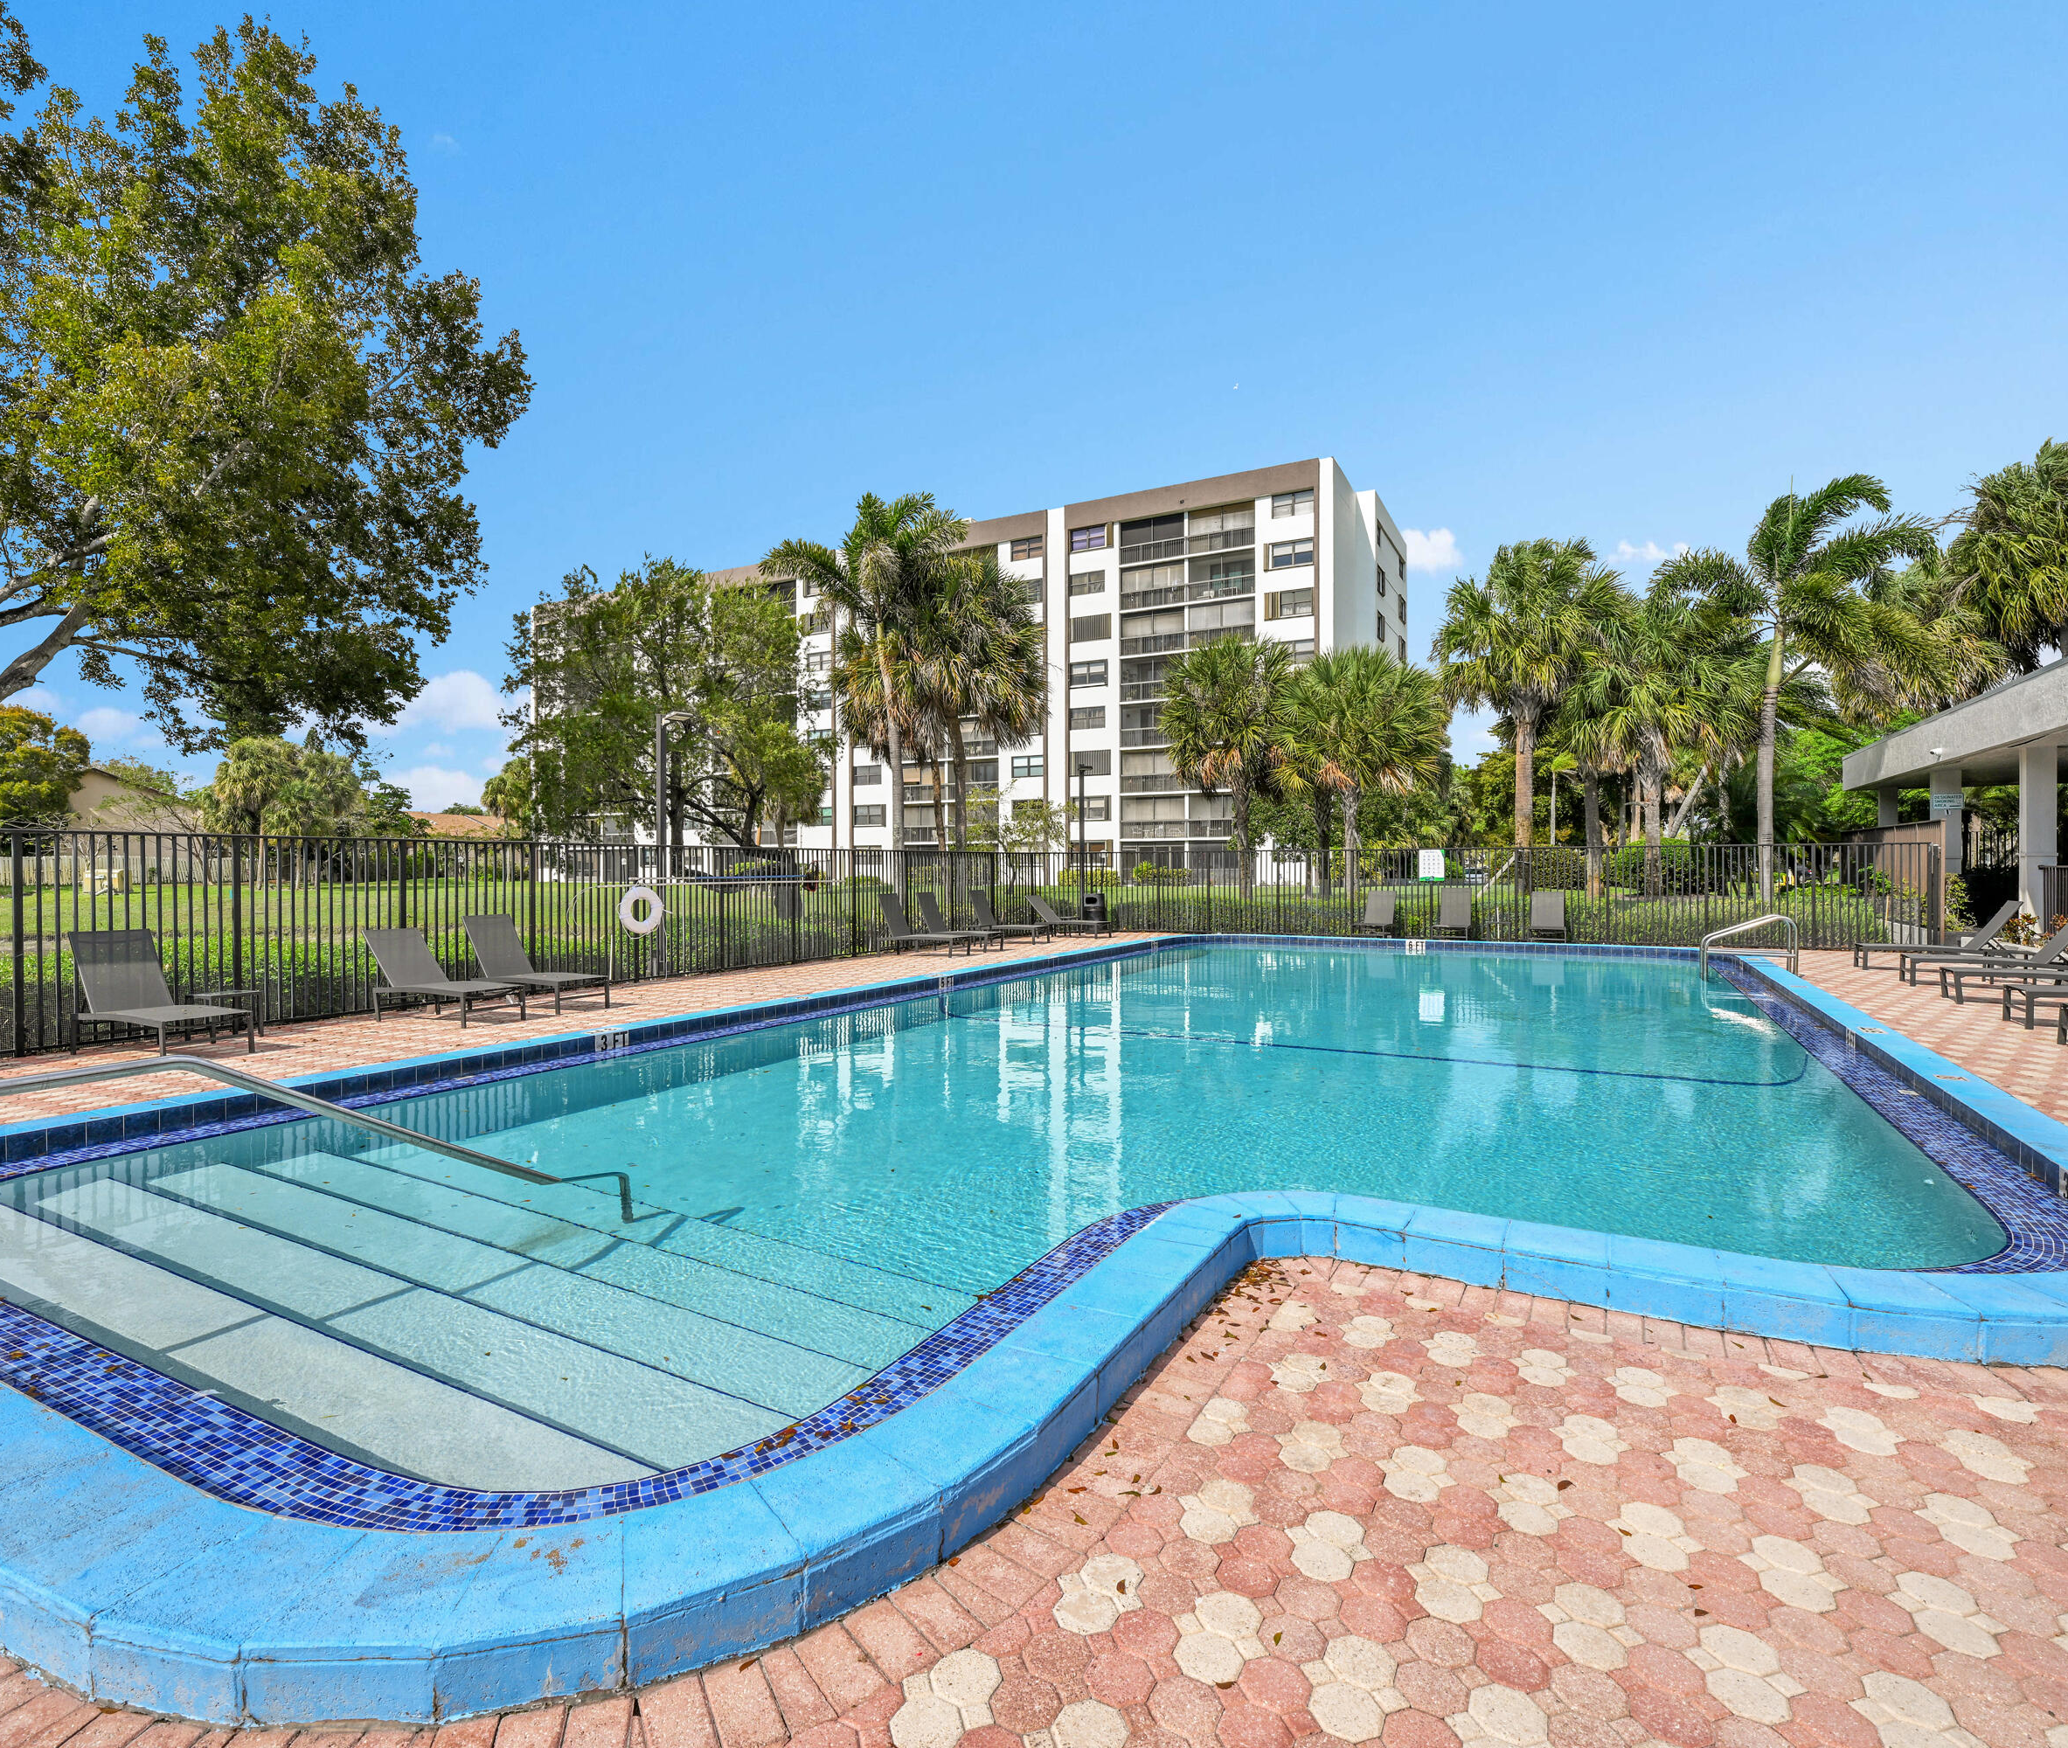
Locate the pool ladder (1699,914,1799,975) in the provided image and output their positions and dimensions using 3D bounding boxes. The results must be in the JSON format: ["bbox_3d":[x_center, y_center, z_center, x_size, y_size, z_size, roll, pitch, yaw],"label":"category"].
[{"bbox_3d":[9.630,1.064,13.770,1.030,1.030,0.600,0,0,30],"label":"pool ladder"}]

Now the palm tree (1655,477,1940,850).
[{"bbox_3d":[16.113,-3.572,21.500,4.800,9.623,4.700,0,0,37],"label":"palm tree"}]

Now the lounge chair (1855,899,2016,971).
[{"bbox_3d":[12.320,0.850,13.840,1.680,0.940,0.630,0,0,30],"label":"lounge chair"}]

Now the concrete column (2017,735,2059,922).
[{"bbox_3d":[17.900,-0.600,18.200,0.420,3.250,0.420,0,0,30],"label":"concrete column"}]

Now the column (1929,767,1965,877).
[{"bbox_3d":[16.560,-0.392,18.500,0.350,2.950,0.350,0,0,30],"label":"column"}]

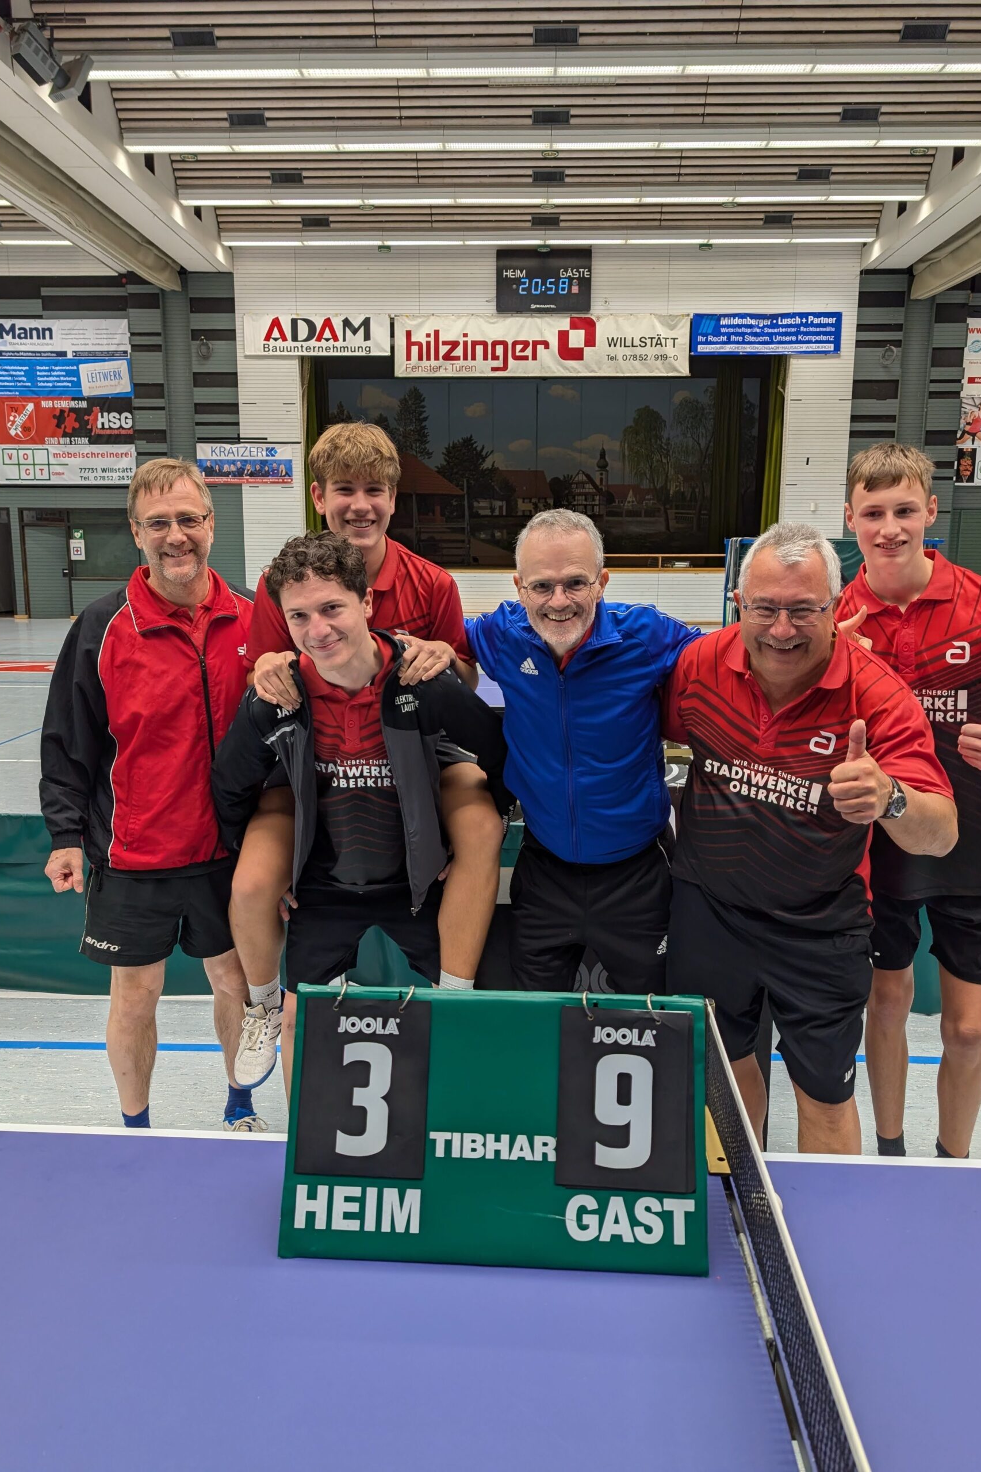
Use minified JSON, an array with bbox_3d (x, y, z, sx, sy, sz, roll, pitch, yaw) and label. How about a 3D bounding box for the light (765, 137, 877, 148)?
[{"bbox_3d":[4.789,-8.561,14.713,1.550,0.080,0.240,1,11,2],"label":"light"}]

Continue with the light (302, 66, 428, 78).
[{"bbox_3d":[-1.492,-7.947,12.191,1.514,0.070,0.220,0,11,2],"label":"light"}]

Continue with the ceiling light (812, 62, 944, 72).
[{"bbox_3d":[4.697,-8.116,12.373,1.550,0.080,0.240,1,11,2],"label":"ceiling light"}]

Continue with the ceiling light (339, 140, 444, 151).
[{"bbox_3d":[-1.431,-8.500,14.718,1.520,0.070,0.240,1,11,2],"label":"ceiling light"}]

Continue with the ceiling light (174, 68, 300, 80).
[{"bbox_3d":[-3.049,-8.083,12.445,1.520,0.070,0.240,1,11,2],"label":"ceiling light"}]

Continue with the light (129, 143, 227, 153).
[{"bbox_3d":[-4.552,-8.646,14.990,1.550,0.080,0.240,1,11,2],"label":"light"}]

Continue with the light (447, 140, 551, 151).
[{"bbox_3d":[0.108,-8.379,14.469,1.524,0.070,0.220,0,11,2],"label":"light"}]

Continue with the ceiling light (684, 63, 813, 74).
[{"bbox_3d":[3.087,-8.013,12.238,1.520,0.070,0.240,1,11,2],"label":"ceiling light"}]

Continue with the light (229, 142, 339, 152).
[{"bbox_3d":[-2.921,-8.404,14.556,1.534,0.070,0.220,0,11,2],"label":"light"}]

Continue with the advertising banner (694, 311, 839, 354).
[{"bbox_3d":[5.538,-8.079,20.559,2.987,0.804,0.030,1,11,2],"label":"advertising banner"}]

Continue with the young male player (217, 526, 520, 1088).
[{"bbox_3d":[-0.263,0.379,2.208,0.607,1.600,0.700,0,11,-4],"label":"young male player"}]

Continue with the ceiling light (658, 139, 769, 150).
[{"bbox_3d":[3.171,-8.447,14.563,1.520,0.070,0.240,1,11,2],"label":"ceiling light"}]

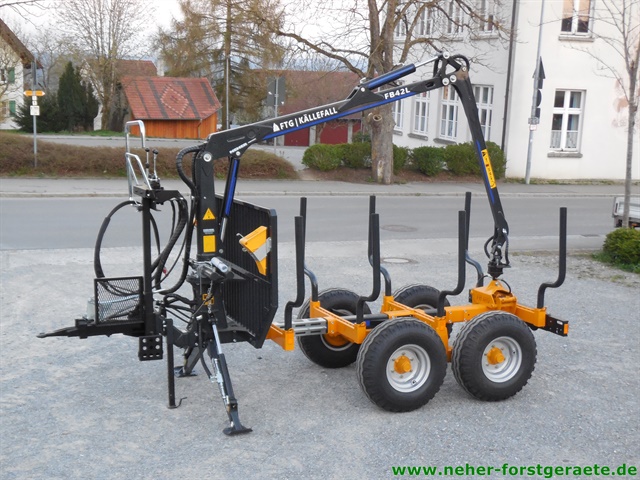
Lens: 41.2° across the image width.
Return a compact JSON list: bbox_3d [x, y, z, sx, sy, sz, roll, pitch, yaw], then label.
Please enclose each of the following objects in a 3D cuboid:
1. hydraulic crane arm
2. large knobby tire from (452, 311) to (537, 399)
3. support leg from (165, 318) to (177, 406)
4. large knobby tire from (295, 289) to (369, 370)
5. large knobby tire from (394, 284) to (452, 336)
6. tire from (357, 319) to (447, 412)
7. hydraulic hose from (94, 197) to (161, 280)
[{"bbox_3d":[0.480,-0.668,8.012,3.237,2.210,0.280,-2,8,-23],"label":"hydraulic crane arm"},{"bbox_3d":[1.635,1.085,7.950,0.824,0.824,0.275,-2,8,-23],"label":"large knobby tire"},{"bbox_3d":[-1.312,1.097,7.529,0.085,0.800,0.075,-2,8,-23],"label":"support leg"},{"bbox_3d":[0.164,0.925,8.915,0.824,0.824,0.275,-2,8,-23],"label":"large knobby tire"},{"bbox_3d":[1.065,0.890,9.293,0.824,0.824,0.275,-2,8,-23],"label":"large knobby tire"},{"bbox_3d":[0.734,1.119,7.572,0.824,0.824,0.275,-2,8,-23],"label":"tire"},{"bbox_3d":[-1.614,-0.005,7.163,0.494,0.656,0.220,-2,8,-23],"label":"hydraulic hose"}]

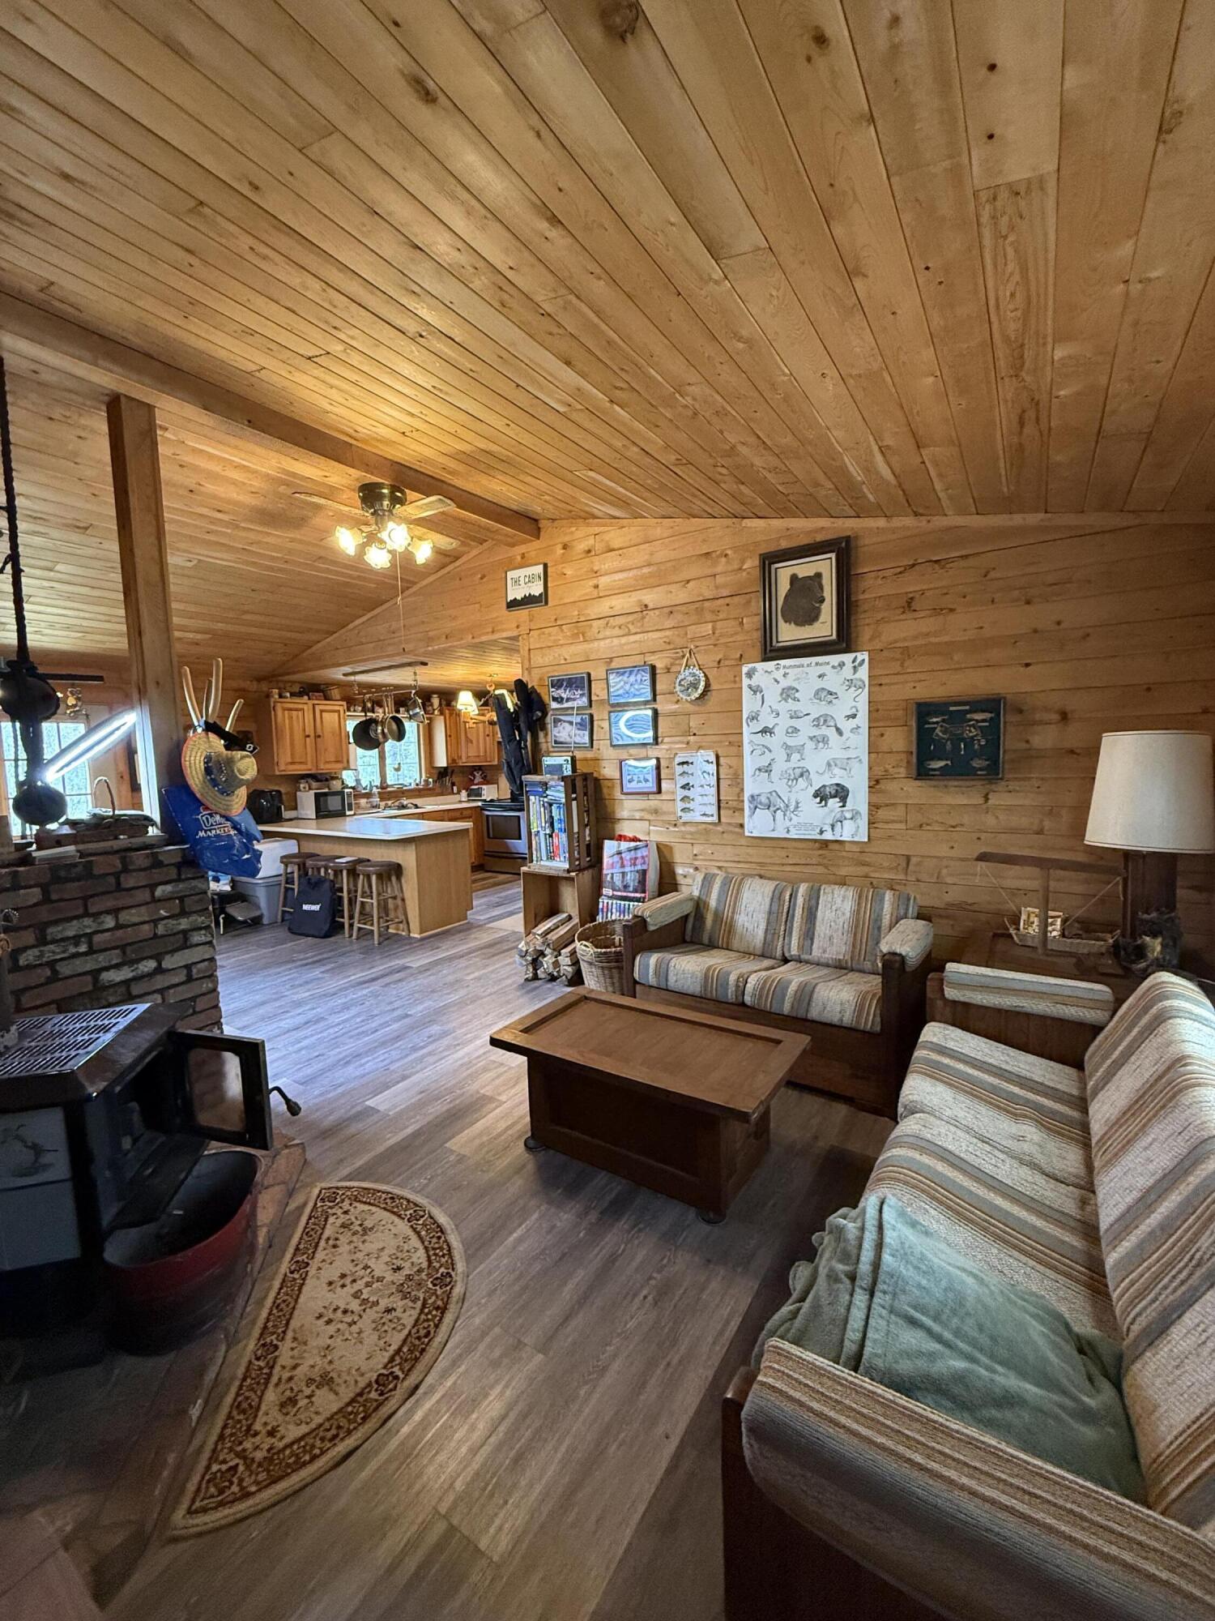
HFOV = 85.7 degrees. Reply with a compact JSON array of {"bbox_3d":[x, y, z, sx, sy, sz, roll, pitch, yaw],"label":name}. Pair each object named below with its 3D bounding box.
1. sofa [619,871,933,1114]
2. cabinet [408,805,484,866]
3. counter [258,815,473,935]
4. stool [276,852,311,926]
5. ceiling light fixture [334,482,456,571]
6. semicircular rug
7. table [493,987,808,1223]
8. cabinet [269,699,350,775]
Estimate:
[{"bbox_3d":[0.891,0.821,3.451,1.390,0.825,0.880,1,6,33],"label":"sofa"},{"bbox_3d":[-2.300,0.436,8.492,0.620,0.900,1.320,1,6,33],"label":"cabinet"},{"bbox_3d":[-2.465,0.607,6.560,2.310,0.918,1.025,1,6,33],"label":"counter"},{"bbox_3d":[-2.997,0.770,6.454,0.375,0.650,0.375,1,6,33],"label":"stool"},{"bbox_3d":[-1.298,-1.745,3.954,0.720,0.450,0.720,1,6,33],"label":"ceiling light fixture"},{"bbox_3d":[-0.710,1.420,1.933,0.570,0.013,1.118,-3,5,-10],"label":"semicircular rug"},{"bbox_3d":[0.161,1.106,2.547,1.072,0.470,0.605,1,6,33],"label":"table"},{"bbox_3d":[-3.320,-0.795,7.191,0.330,0.765,0.850,1,6,33],"label":"cabinet"}]

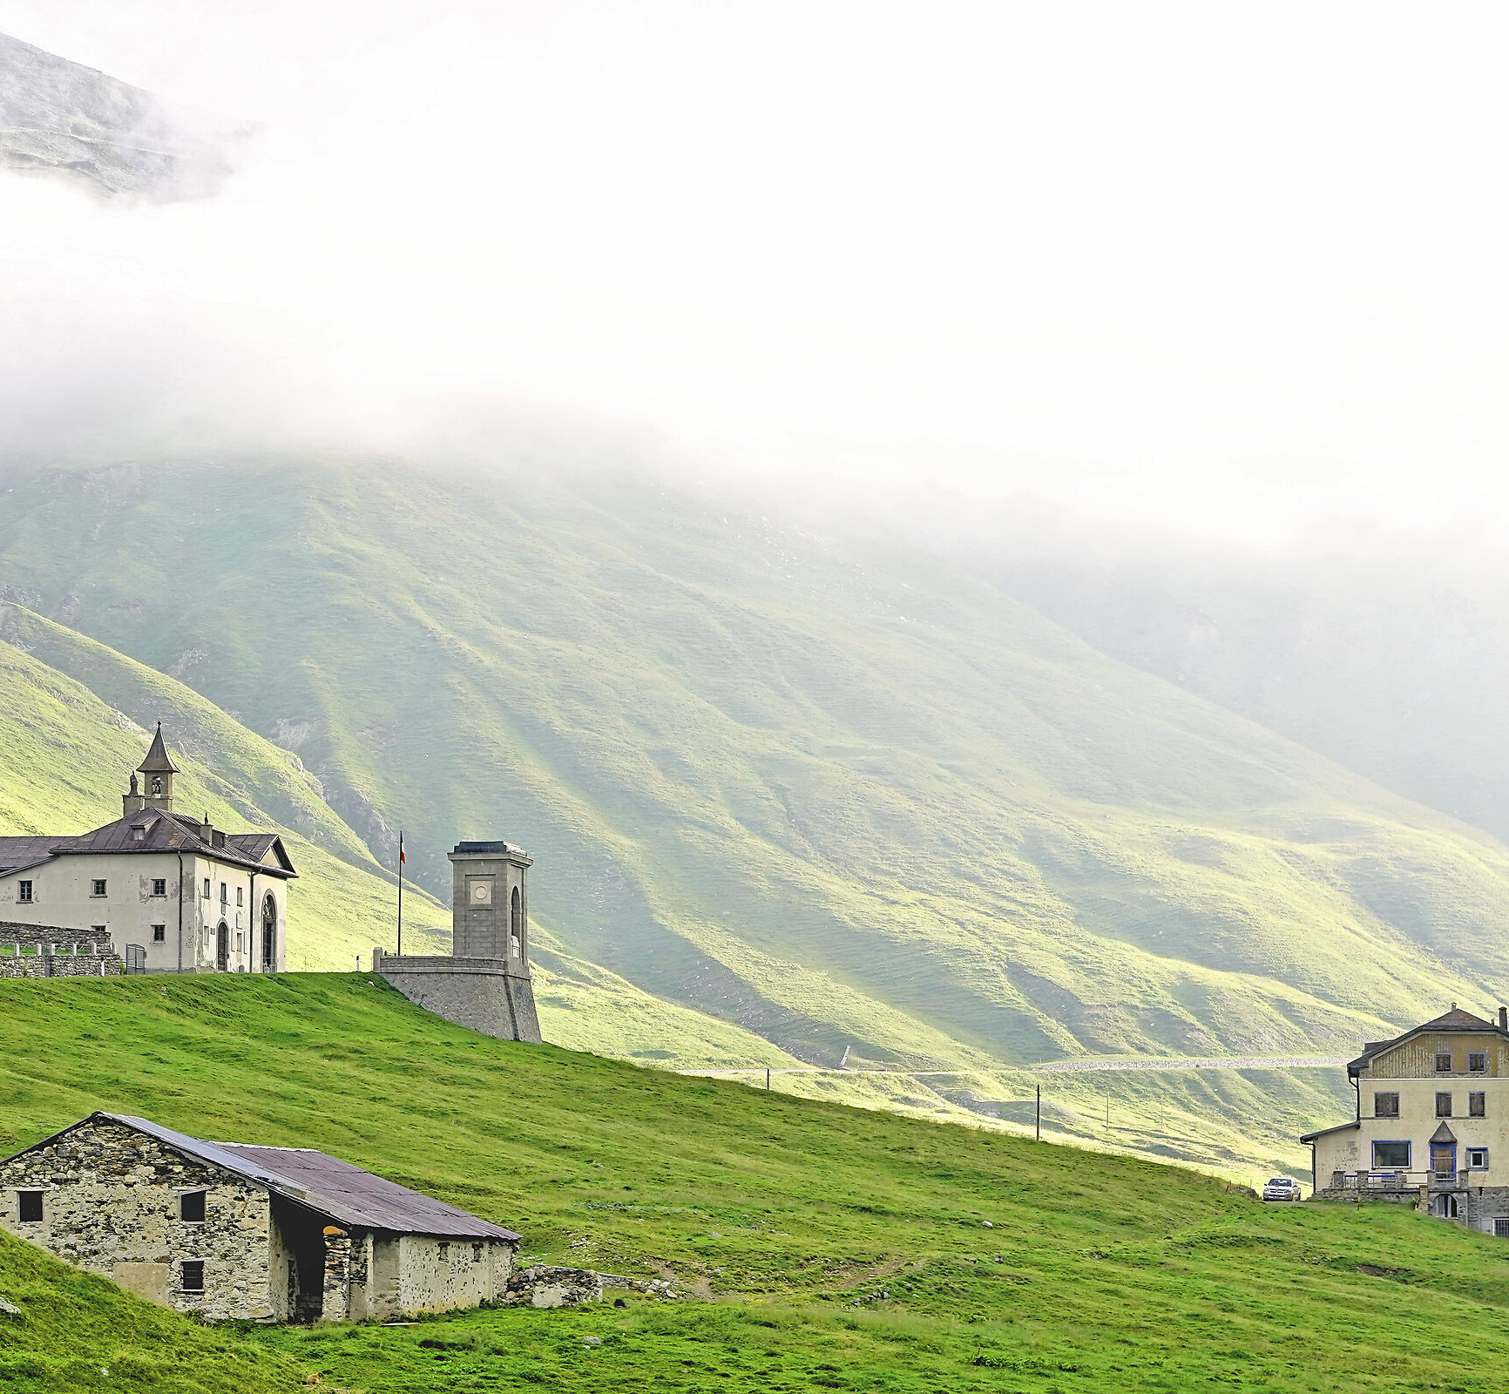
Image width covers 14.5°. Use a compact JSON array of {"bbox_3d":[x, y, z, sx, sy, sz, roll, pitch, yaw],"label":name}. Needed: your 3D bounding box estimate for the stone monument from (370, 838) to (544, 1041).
[{"bbox_3d":[-17.835,14.878,357.447,9.090,12.343,6.545,-1,-6,13],"label":"stone monument"}]

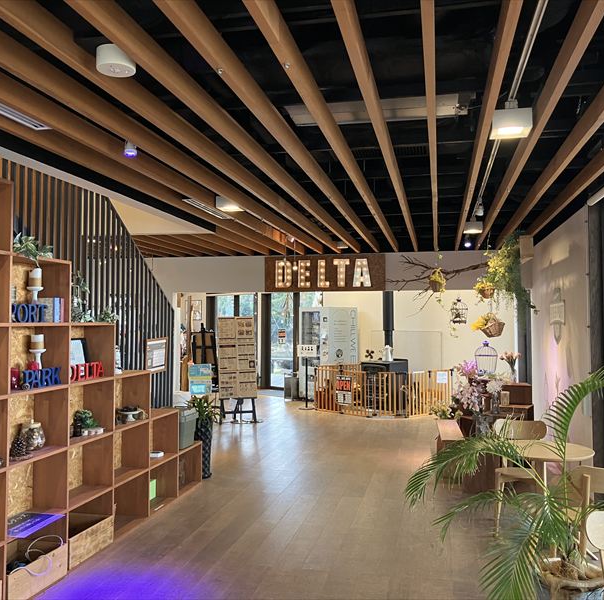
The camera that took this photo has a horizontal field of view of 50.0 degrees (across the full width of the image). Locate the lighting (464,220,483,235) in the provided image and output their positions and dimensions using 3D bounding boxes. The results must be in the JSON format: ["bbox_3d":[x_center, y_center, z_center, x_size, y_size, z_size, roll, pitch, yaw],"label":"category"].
[{"bbox_3d":[2.066,-0.880,7.776,0.217,0.125,0.217,0,-2,12],"label":"lighting"}]

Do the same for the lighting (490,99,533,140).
[{"bbox_3d":[1.216,-1.037,3.761,0.217,0.145,0.215,0,-2,12],"label":"lighting"}]

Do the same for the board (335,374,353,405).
[{"bbox_3d":[0.702,1.505,10.820,0.340,0.480,0.030,-2,-3,44],"label":"board"}]

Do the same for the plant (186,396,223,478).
[{"bbox_3d":[-0.943,1.342,6.384,0.340,0.820,0.340,0,-2,0],"label":"plant"}]

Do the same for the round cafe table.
[{"bbox_3d":[1.546,1.325,4.178,0.610,0.720,0.610,0,-2,0],"label":"round cafe table"}]

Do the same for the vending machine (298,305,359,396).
[{"bbox_3d":[0.532,1.068,12.940,0.790,1.830,0.850,2,-3,-43],"label":"vending machine"}]

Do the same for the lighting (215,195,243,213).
[{"bbox_3d":[-0.700,-0.941,6.316,0.220,0.120,0.220,0,-2,12],"label":"lighting"}]

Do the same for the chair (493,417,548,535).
[{"bbox_3d":[1.669,1.331,4.898,0.440,0.760,0.510,0,-2,14],"label":"chair"}]

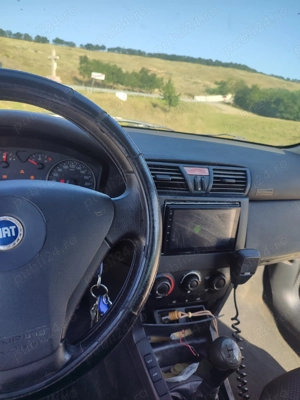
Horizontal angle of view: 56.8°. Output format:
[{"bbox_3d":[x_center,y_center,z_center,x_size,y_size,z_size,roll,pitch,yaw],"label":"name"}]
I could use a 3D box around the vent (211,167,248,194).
[{"bbox_3d":[0.175,-0.045,0.638,0.097,0.059,0.035,1,7,-17],"label":"vent"}]

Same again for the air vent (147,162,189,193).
[{"bbox_3d":[0.032,-0.048,0.593,0.103,0.058,0.035,1,7,-17],"label":"air vent"}]

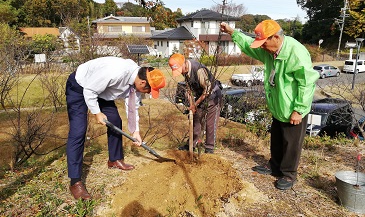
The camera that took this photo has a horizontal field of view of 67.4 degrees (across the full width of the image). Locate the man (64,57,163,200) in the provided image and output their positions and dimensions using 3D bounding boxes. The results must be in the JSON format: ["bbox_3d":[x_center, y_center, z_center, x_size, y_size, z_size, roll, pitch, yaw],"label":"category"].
[{"bbox_3d":[-0.610,0.151,2.628,0.930,1.280,0.720,1,14,5],"label":"man"}]

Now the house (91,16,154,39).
[{"bbox_3d":[-12.200,-14.259,54.682,11.800,7.600,8.500,-2,14,-10],"label":"house"}]

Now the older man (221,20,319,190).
[{"bbox_3d":[0.820,-0.012,2.620,0.820,1.580,0.650,-2,14,-8],"label":"older man"}]

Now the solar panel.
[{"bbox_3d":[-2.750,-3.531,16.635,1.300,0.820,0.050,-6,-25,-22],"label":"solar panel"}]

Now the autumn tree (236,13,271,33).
[{"bbox_3d":[22.100,-23.052,81.881,9.000,9.500,9.000,0,13,0],"label":"autumn tree"}]

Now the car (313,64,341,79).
[{"bbox_3d":[15.700,-4.082,30.284,3.600,1.500,1.600,-7,15,-27],"label":"car"}]

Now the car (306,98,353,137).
[{"bbox_3d":[5.450,0.480,11.325,3.900,1.480,1.670,-13,18,-42],"label":"car"}]

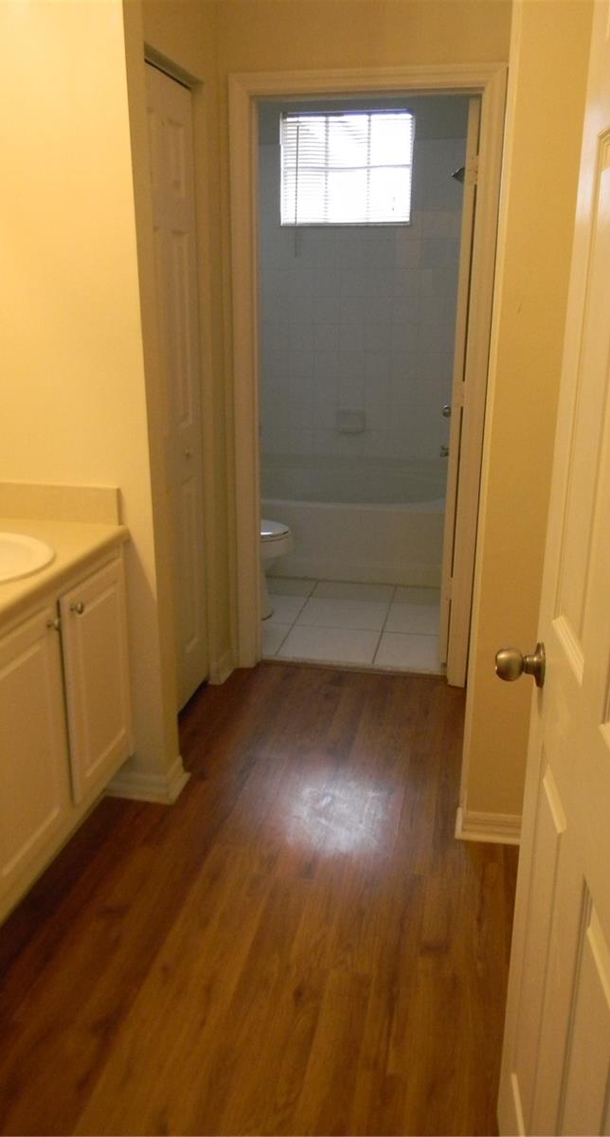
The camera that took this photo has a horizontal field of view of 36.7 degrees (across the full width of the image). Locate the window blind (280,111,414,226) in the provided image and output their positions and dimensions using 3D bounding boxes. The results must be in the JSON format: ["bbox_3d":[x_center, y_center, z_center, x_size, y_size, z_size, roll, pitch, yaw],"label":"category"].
[{"bbox_3d":[0.232,-2.258,5.202,0.753,0.594,0.040,4,17,11],"label":"window blind"}]

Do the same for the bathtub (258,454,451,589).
[{"bbox_3d":[0.108,-0.290,5.169,1.524,0.420,1.015,4,17,11],"label":"bathtub"}]

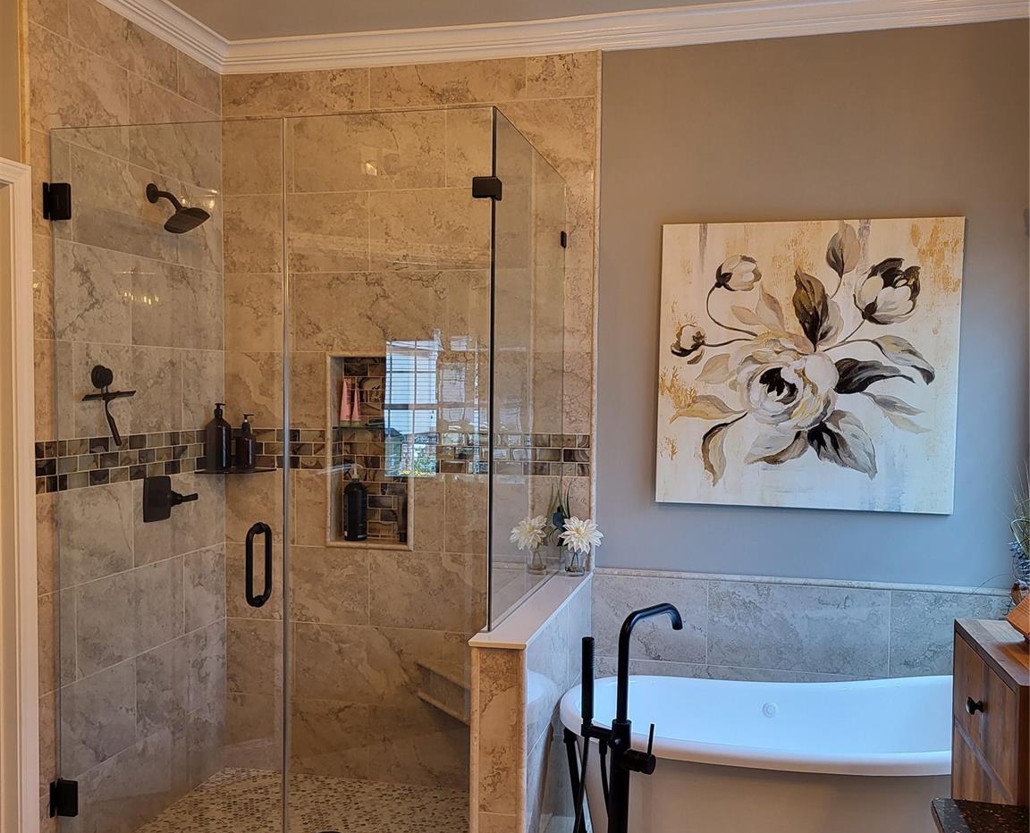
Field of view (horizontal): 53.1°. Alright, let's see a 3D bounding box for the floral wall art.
[{"bbox_3d":[0.948,-0.165,3.376,0.939,0.936,0.036,1,3,13],"label":"floral wall art"}]

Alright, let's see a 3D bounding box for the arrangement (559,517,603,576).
[{"bbox_3d":[0.221,0.441,3.483,0.146,0.205,0.135,1,3,13],"label":"arrangement"}]

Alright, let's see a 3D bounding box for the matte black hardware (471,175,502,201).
[{"bbox_3d":[-0.071,-0.606,2.731,0.058,0.054,0.058,1,3,13],"label":"matte black hardware"}]

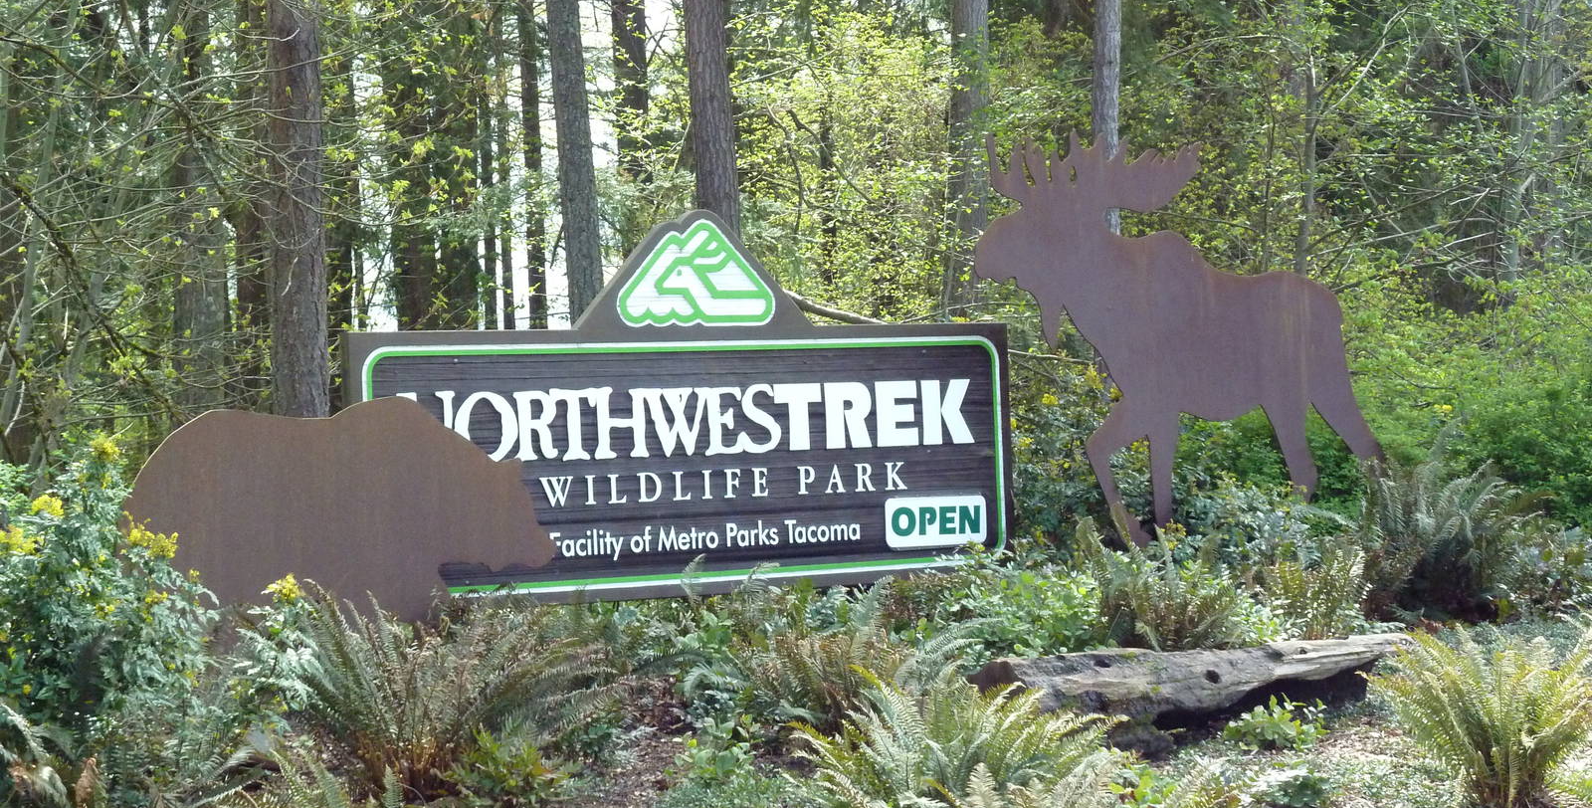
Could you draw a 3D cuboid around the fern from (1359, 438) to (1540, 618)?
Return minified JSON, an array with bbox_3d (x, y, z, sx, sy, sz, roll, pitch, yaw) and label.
[{"bbox_3d":[3.571,0.680,19.600,0.972,0.956,0.950,-2,-1,0],"label":"fern"}]

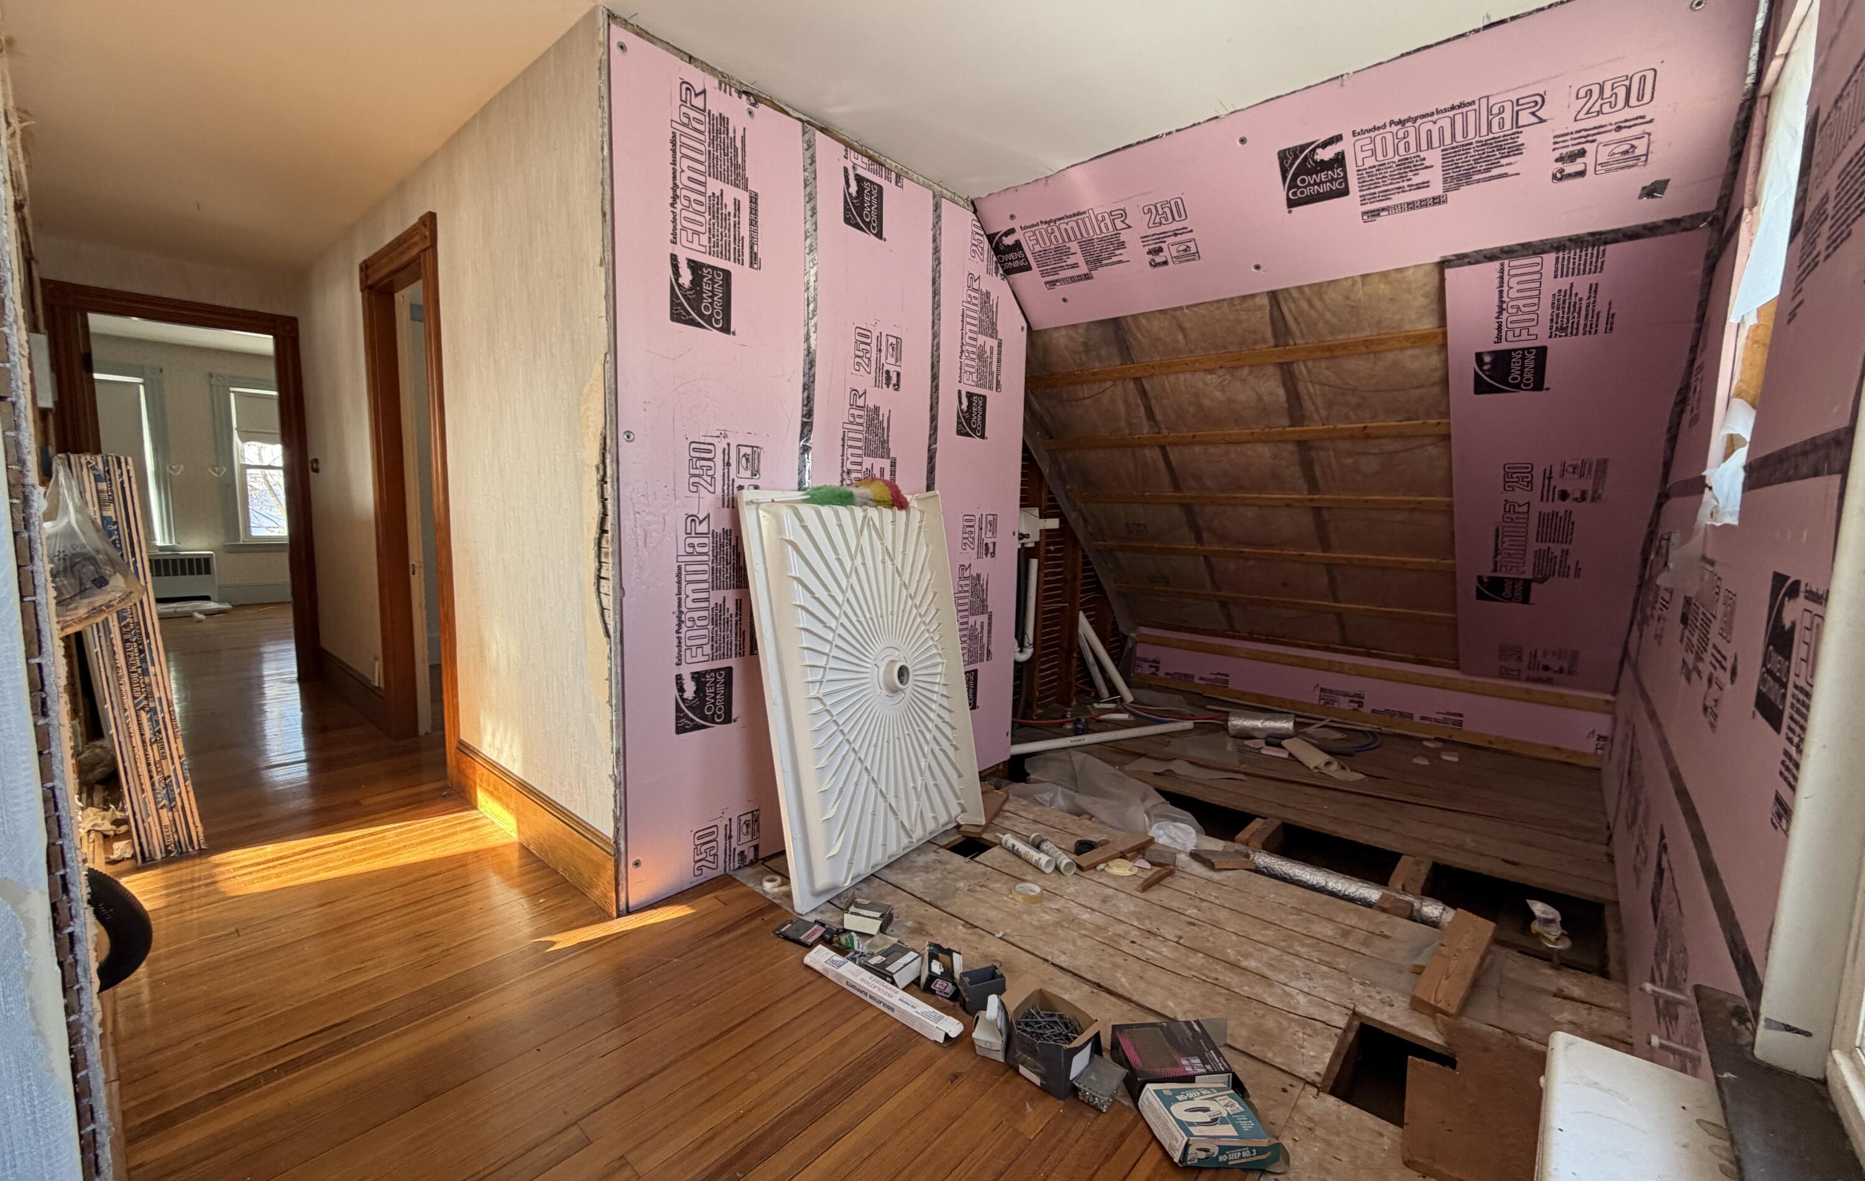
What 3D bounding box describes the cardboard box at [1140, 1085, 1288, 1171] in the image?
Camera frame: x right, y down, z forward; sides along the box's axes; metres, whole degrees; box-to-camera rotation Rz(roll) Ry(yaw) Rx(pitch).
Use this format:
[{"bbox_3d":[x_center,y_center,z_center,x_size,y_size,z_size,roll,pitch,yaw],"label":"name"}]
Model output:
[{"bbox_3d":[0.503,0.977,1.382,0.180,0.048,0.144,9,1,-11],"label":"cardboard box"}]

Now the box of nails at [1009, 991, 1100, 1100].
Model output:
[{"bbox_3d":[0.247,0.932,1.559,0.132,0.112,0.118,7,9,41],"label":"box of nails"}]

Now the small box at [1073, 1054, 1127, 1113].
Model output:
[{"bbox_3d":[0.338,0.986,1.507,0.067,0.032,0.092,7,9,39],"label":"small box"}]

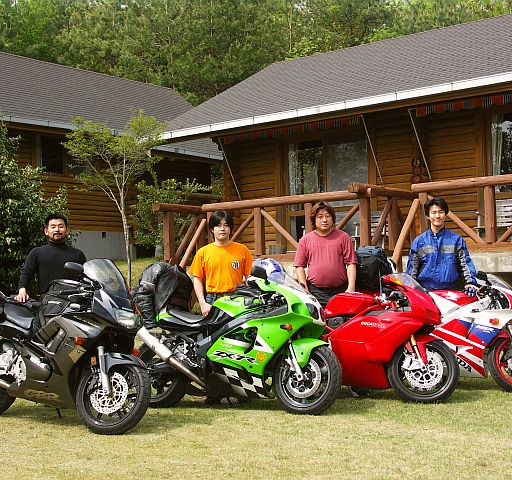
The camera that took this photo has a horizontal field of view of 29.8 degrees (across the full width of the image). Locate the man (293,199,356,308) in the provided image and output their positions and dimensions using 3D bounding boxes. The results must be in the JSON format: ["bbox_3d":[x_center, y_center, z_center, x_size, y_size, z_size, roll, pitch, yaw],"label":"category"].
[{"bbox_3d":[0.638,0.520,8.559,0.560,1.740,0.380,-1,-3,6],"label":"man"}]

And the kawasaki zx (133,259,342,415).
[{"bbox_3d":[-0.211,0.829,8.003,2.050,1.190,0.730,-2,-3,27],"label":"kawasaki zx"}]

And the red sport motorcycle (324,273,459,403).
[{"bbox_3d":[0.741,0.829,8.264,2.020,1.110,0.720,-2,-3,26],"label":"red sport motorcycle"}]

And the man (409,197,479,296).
[{"bbox_3d":[1.762,0.476,8.958,0.600,1.760,0.360,-2,-3,12],"label":"man"}]

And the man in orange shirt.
[{"bbox_3d":[-0.296,0.599,8.410,0.550,1.710,0.340,-1,-3,-2],"label":"man in orange shirt"}]

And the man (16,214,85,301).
[{"bbox_3d":[-1.707,0.639,8.060,0.560,1.710,0.360,-1,-3,-11],"label":"man"}]

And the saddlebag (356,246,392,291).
[{"bbox_3d":[1.087,0.289,8.970,0.370,0.480,0.380,-2,-3,24],"label":"saddlebag"}]

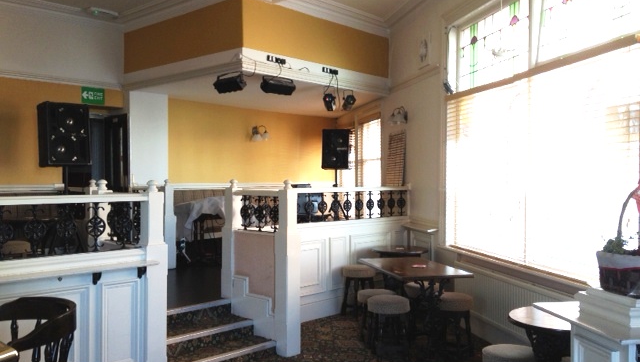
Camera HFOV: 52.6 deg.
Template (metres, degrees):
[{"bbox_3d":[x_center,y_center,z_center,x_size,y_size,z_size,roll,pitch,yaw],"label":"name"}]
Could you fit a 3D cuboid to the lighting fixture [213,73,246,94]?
[{"bbox_3d":[-1.046,-1.140,7.543,0.430,0.190,0.160,0,-28,43],"label":"lighting fixture"}]

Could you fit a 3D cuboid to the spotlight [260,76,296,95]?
[{"bbox_3d":[-0.484,-1.122,7.645,0.170,0.200,0.420,-26,-17,39],"label":"spotlight"}]

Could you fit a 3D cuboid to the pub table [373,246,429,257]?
[{"bbox_3d":[0.892,1.125,7.157,0.640,0.740,0.640,0,0,43],"label":"pub table"}]

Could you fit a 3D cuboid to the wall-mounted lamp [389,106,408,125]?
[{"bbox_3d":[1.037,-0.848,8.472,0.200,0.250,0.330,0,0,-11],"label":"wall-mounted lamp"}]

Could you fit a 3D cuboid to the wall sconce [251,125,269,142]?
[{"bbox_3d":[-0.993,-0.791,10.781,0.200,0.255,0.320,0,0,42],"label":"wall sconce"}]

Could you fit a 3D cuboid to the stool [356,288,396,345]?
[{"bbox_3d":[0.530,1.284,6.056,0.365,0.480,0.365,0,0,0],"label":"stool"}]

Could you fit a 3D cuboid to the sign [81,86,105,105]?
[{"bbox_3d":[-2.997,-1.131,8.583,0.020,0.220,0.325,0,0,43],"label":"sign"}]

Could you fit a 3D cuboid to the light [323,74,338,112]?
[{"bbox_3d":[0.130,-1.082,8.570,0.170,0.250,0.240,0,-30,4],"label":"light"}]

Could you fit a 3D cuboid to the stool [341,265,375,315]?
[{"bbox_3d":[0.443,1.258,7.276,0.375,0.520,0.375,0,0,0],"label":"stool"}]

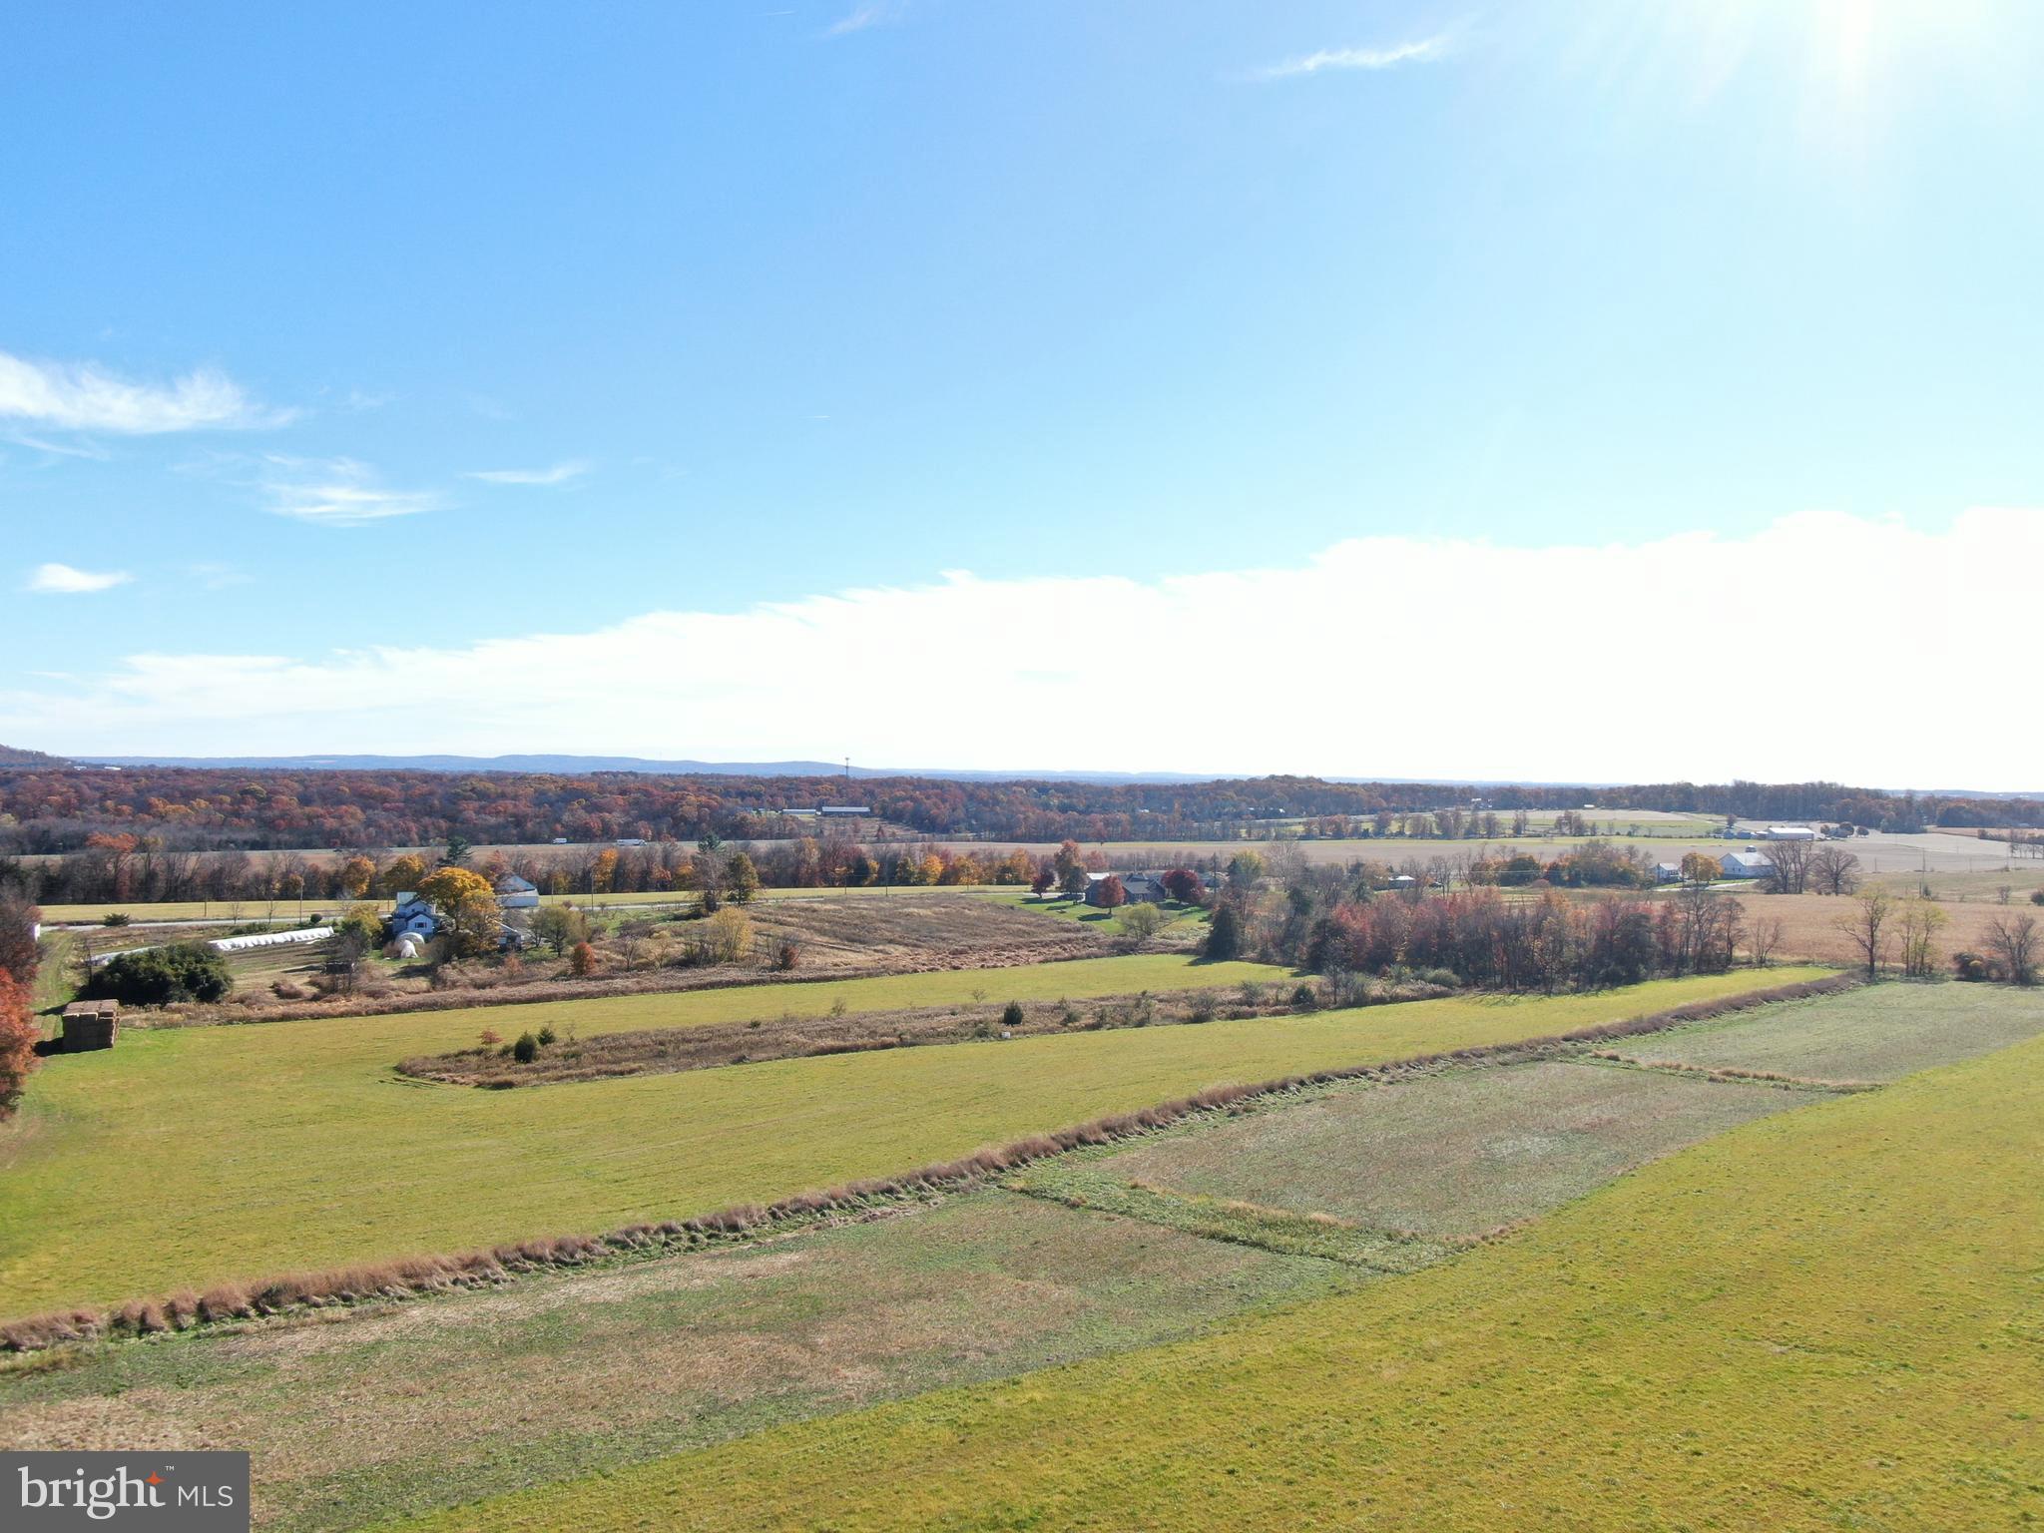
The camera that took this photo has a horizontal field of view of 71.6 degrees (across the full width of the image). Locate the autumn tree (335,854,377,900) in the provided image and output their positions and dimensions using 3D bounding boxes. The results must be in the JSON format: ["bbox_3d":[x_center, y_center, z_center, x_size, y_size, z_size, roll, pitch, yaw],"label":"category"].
[{"bbox_3d":[-189.560,31.380,403.670,11.370,13.190,11.370,1,0,-25],"label":"autumn tree"}]

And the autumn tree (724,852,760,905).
[{"bbox_3d":[-80.070,32.070,406.660,10.540,15.120,10.540,1,0,-11],"label":"autumn tree"}]

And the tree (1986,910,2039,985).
[{"bbox_3d":[189.830,35.060,271.730,10.100,14.080,9.800,1,0,0],"label":"tree"}]

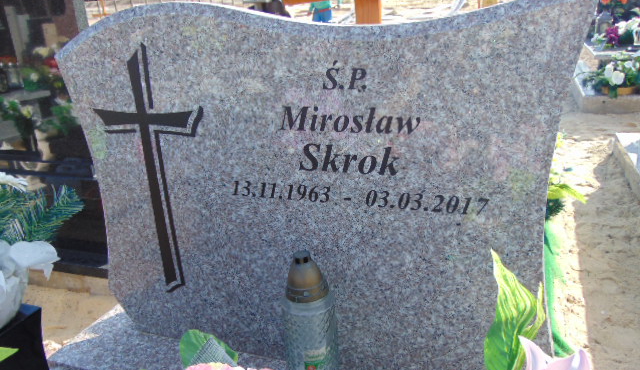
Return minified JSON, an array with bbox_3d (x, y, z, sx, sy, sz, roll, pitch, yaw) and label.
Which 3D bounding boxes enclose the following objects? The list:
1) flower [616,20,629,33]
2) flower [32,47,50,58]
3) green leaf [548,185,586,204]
[{"bbox_3d":[2.890,-1.514,5.300,0.115,0.120,0.100,6,22,26],"label":"flower"},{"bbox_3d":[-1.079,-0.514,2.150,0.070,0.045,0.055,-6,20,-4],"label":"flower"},{"bbox_3d":[0.952,0.033,2.150,0.160,0.070,0.100,2,21,16],"label":"green leaf"}]

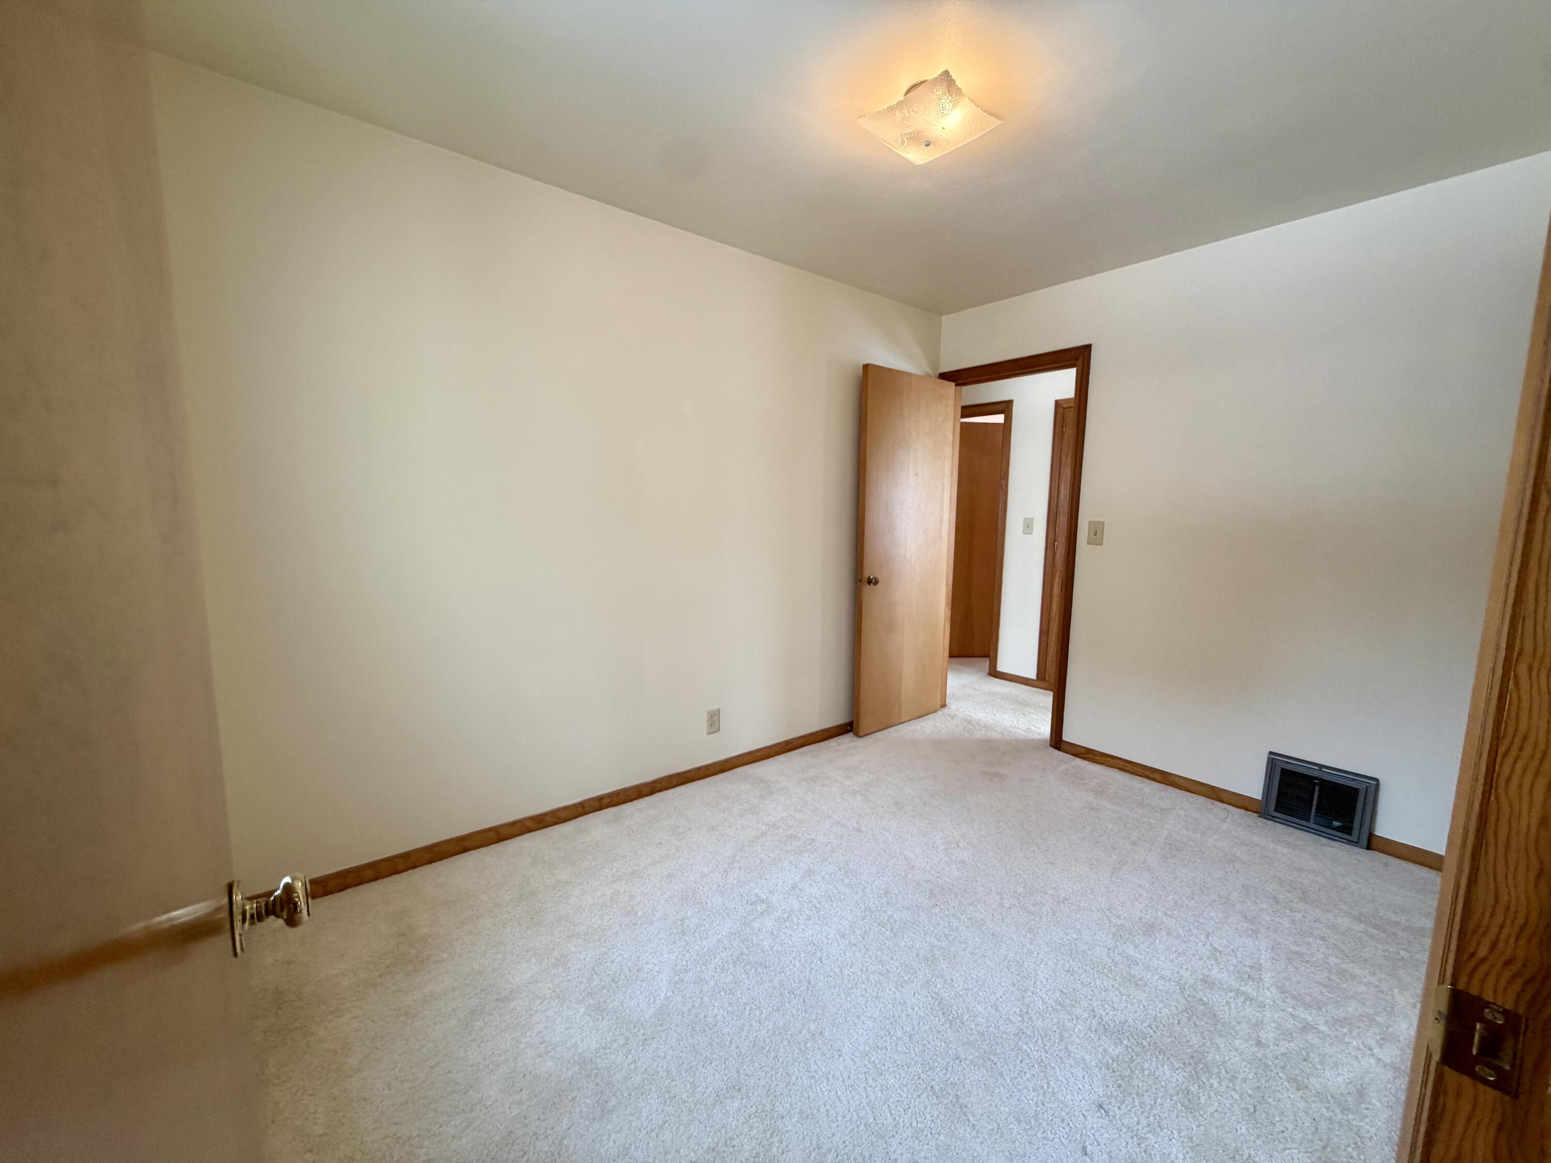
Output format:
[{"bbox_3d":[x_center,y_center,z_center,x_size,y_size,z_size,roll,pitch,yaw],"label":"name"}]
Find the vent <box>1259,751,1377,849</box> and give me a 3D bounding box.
[{"bbox_3d":[2.193,0.880,2.539,0.040,0.283,0.333,-5,9,-39],"label":"vent"}]

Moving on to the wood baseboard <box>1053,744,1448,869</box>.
[{"bbox_3d":[2.006,0.957,2.806,0.016,0.062,1.470,-5,9,-39],"label":"wood baseboard"}]

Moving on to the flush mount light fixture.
[{"bbox_3d":[0.444,-1.304,1.796,0.305,0.115,0.305,-6,10,-43],"label":"flush mount light fixture"}]

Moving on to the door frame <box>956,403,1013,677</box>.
[{"bbox_3d":[1.508,-0.346,5.049,0.120,2.088,0.800,-5,9,-39],"label":"door frame"}]

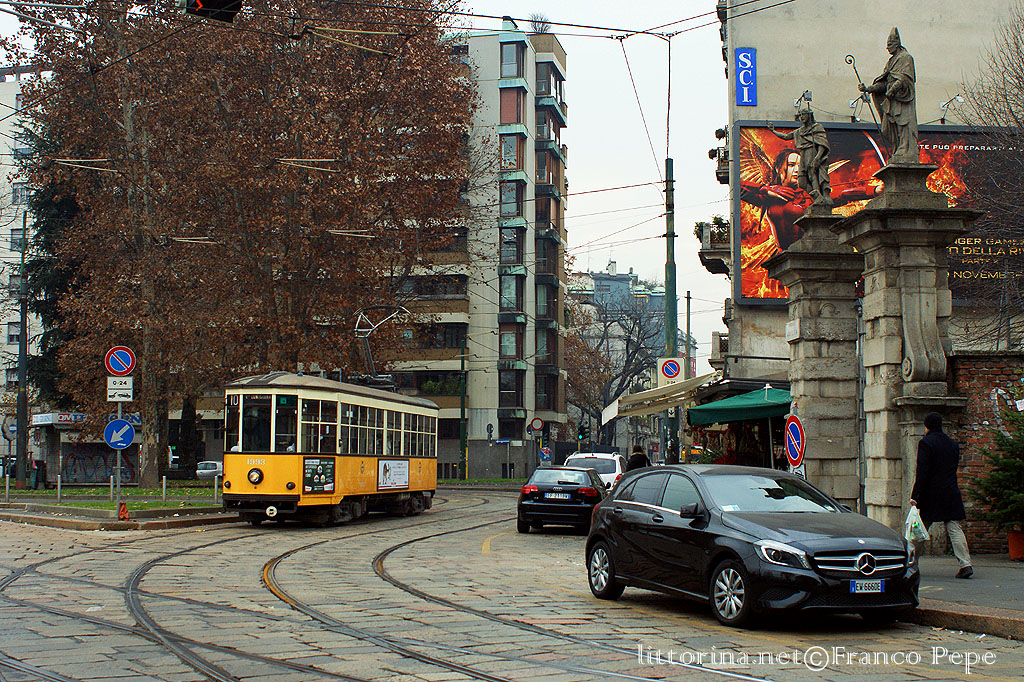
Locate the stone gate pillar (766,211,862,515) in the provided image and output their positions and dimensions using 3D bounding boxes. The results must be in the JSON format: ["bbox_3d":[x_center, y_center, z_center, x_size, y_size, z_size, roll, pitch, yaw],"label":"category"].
[{"bbox_3d":[5.351,0.568,22.154,1.620,5.536,1.650,1,-5,-5],"label":"stone gate pillar"}]

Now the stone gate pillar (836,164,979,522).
[{"bbox_3d":[5.745,0.239,18.585,1.660,5.516,1.700,1,-5,-5],"label":"stone gate pillar"}]

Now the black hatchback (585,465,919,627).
[{"bbox_3d":[2.238,1.961,12.786,1.780,1.433,4.290,2,-6,-21],"label":"black hatchback"}]

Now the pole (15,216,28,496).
[{"bbox_3d":[-18.667,0.361,48.693,0.360,10.584,0.360,0,-6,0],"label":"pole"}]

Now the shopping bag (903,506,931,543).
[{"bbox_3d":[4.334,1.961,13.675,0.280,0.390,0.180,5,-7,-37],"label":"shopping bag"}]

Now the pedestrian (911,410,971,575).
[{"bbox_3d":[4.736,1.694,14.107,0.560,1.810,0.500,4,-6,-35],"label":"pedestrian"}]

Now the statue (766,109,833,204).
[{"bbox_3d":[5.196,-3.316,23.122,0.850,1.824,0.950,5,-7,-38],"label":"statue"}]

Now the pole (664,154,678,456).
[{"bbox_3d":[3.529,-0.039,27.917,0.300,8.000,0.300,0,-5,0],"label":"pole"}]

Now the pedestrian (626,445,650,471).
[{"bbox_3d":[2.706,3.058,27.337,0.480,1.660,0.340,-1,-5,10],"label":"pedestrian"}]

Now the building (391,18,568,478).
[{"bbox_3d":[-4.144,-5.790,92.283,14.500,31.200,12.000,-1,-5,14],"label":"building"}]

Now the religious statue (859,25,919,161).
[{"bbox_3d":[5.683,-3.731,19.365,0.900,2.093,0.800,3,-6,-28],"label":"religious statue"}]

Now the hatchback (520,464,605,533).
[{"bbox_3d":[1.205,3.437,28.326,1.820,1.430,4.270,0,-5,7],"label":"hatchback"}]

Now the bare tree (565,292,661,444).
[{"bbox_3d":[5.485,2.816,70.066,6.000,11.039,6.000,0,-6,0],"label":"bare tree"}]

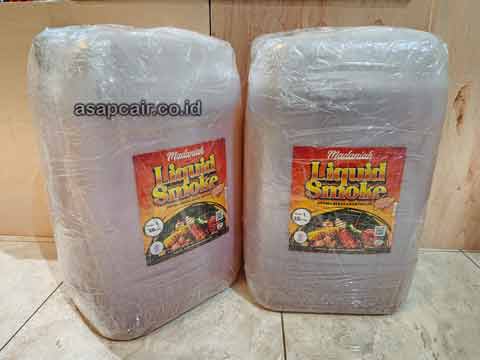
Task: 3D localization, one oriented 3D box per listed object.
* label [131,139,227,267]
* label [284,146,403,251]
[{"bbox_3d":[-0.080,0.030,0.492,0.156,0.166,0.010,-17,23,-40],"label":"label"},{"bbox_3d":[0.155,0.033,0.474,0.156,0.166,0.010,1,18,5],"label":"label"}]

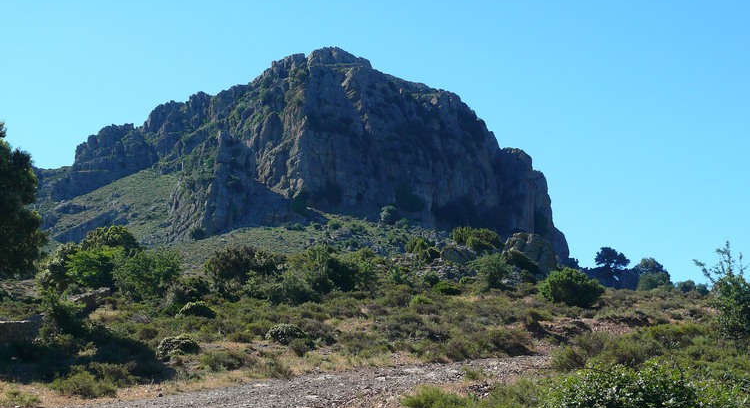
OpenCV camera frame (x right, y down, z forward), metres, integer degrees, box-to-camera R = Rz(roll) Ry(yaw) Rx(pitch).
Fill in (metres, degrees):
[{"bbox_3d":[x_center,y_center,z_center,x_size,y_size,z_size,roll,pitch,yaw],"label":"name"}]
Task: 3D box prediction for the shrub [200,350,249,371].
[{"bbox_3d":[-2.954,3.062,25.000,0.892,0.422,0.821,0,-4,0],"label":"shrub"}]

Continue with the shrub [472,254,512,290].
[{"bbox_3d":[5.604,3.275,62.000,1.882,1.712,1.732,0,-4,0],"label":"shrub"}]

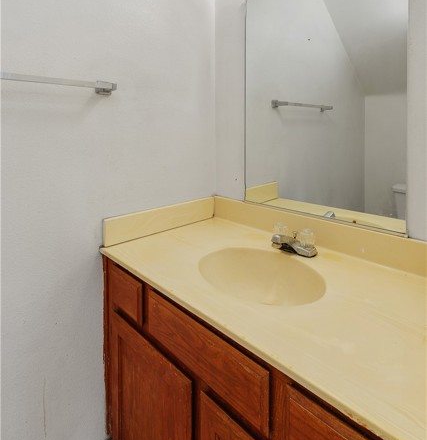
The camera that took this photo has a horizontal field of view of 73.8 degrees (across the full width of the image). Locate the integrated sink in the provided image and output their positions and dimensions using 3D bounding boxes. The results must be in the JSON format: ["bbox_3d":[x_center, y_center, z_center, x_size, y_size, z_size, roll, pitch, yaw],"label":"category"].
[{"bbox_3d":[0.136,0.225,0.900,0.406,0.140,0.314,16,24,40],"label":"integrated sink"}]

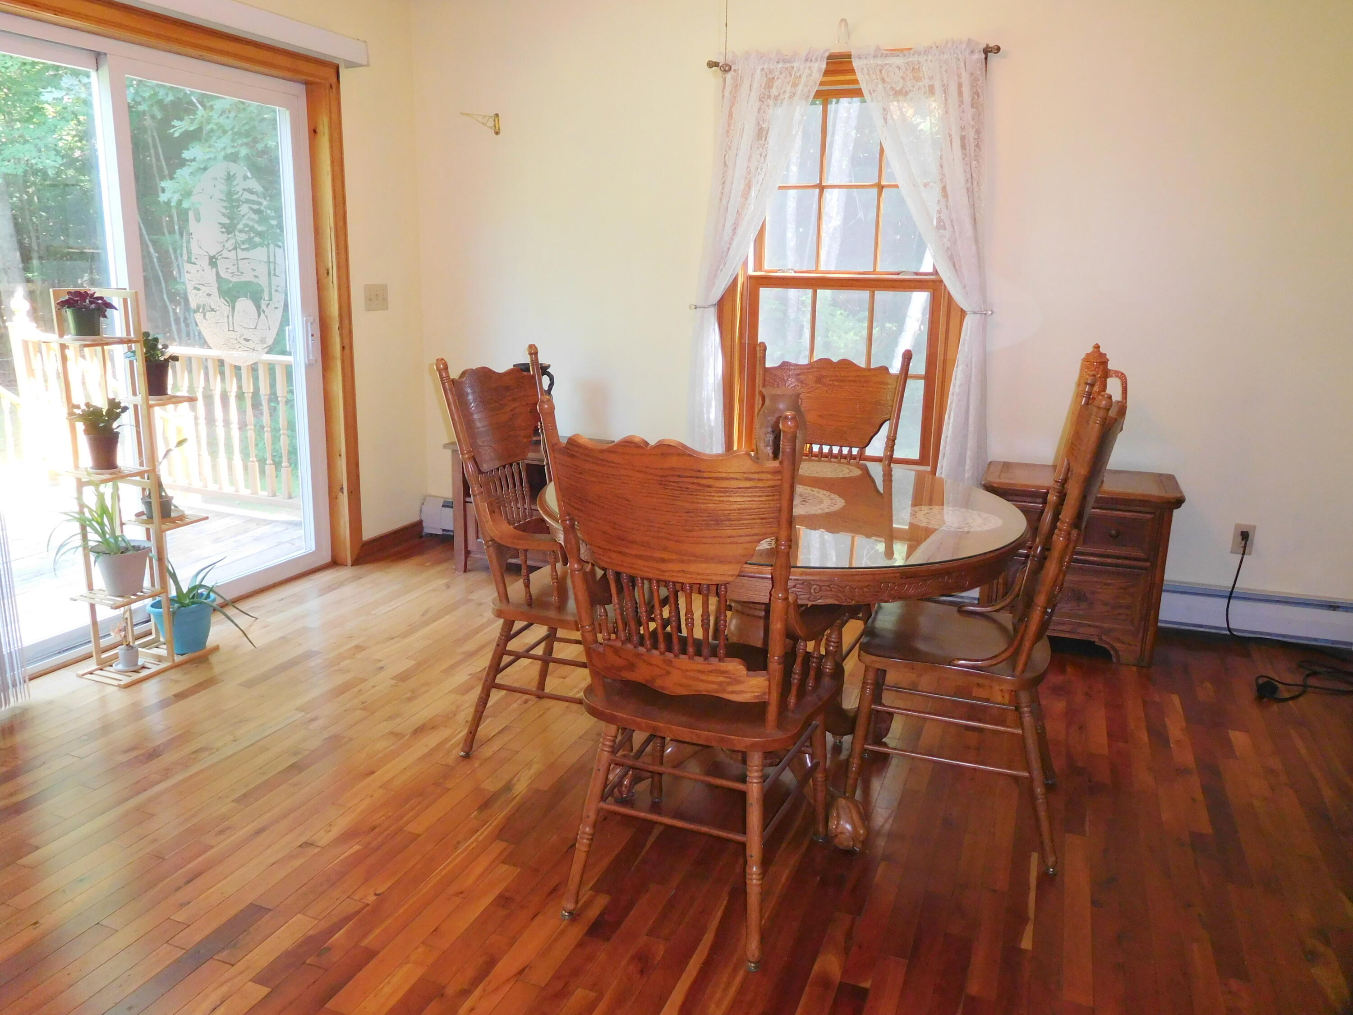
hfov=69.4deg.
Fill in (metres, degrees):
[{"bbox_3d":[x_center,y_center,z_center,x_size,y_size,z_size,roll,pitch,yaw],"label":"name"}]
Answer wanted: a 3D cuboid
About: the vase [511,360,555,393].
[{"bbox_3d":[-0.616,-0.454,4.263,0.205,0.345,0.200,6,14,21],"label":"vase"}]

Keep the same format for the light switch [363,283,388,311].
[{"bbox_3d":[-1.365,-0.958,4.456,0.010,0.116,0.164,6,14,20],"label":"light switch"}]

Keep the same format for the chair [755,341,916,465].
[{"bbox_3d":[0.375,0.099,2.881,0.500,1.093,0.550,6,14,21],"label":"chair"}]

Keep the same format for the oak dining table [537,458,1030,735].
[{"bbox_3d":[0.245,0.343,2.555,1.212,0.744,1.212,6,14,20],"label":"oak dining table"}]

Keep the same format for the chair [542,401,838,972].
[{"bbox_3d":[0.054,0.292,2.014,0.540,1.076,0.580,6,14,20],"label":"chair"}]

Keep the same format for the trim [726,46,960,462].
[{"bbox_3d":[0.680,-0.950,4.003,1.035,1.705,0.080,6,14,20],"label":"trim"}]

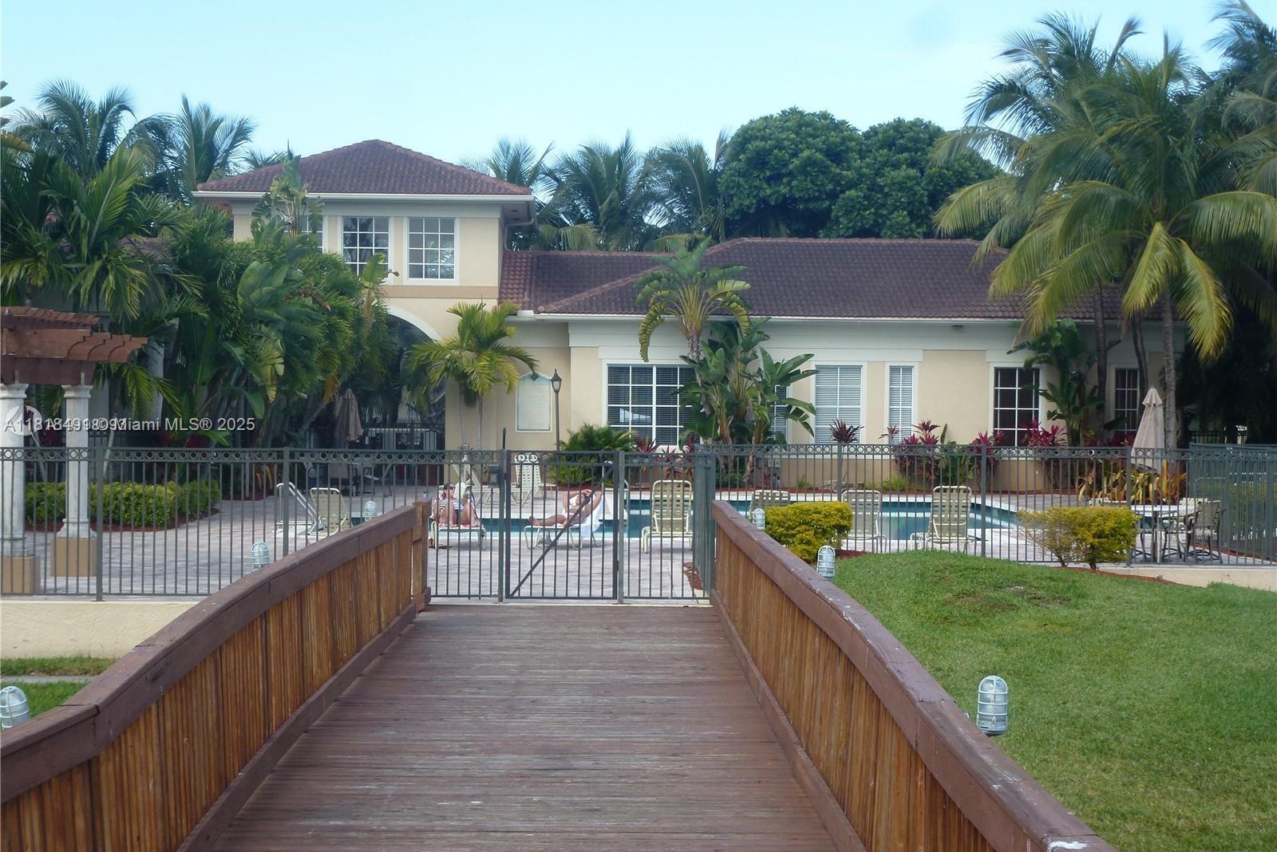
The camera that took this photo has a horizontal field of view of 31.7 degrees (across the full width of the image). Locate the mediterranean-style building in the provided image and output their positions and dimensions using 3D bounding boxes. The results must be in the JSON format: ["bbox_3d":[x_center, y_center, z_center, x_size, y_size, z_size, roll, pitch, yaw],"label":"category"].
[{"bbox_3d":[1.150,-2.870,58.700,23.600,8.850,10.400,1,0,-1],"label":"mediterranean-style building"}]

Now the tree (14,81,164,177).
[{"bbox_3d":[-18.600,-5.300,76.000,5.300,12.900,5.200,1,0,-1],"label":"tree"}]

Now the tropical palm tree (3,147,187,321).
[{"bbox_3d":[-10.300,-1.850,42.500,3.600,6.800,3.500,1,0,-1],"label":"tropical palm tree"}]

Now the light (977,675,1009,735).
[{"bbox_3d":[1.273,1.007,8.100,0.118,0.223,0.118,1,0,-1],"label":"light"}]

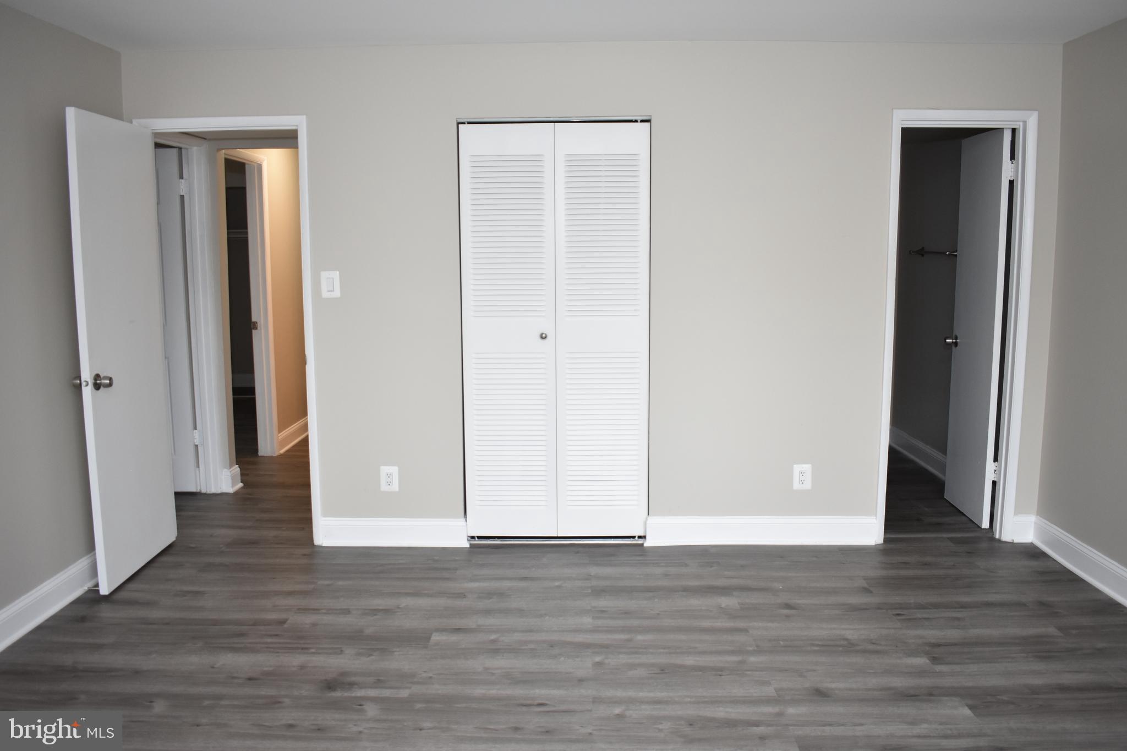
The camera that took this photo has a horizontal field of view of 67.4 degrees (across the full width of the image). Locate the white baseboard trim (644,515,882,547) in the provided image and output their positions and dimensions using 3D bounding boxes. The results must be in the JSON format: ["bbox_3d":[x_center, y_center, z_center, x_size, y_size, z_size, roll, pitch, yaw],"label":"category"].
[{"bbox_3d":[0.990,0.777,4.217,1.152,0.147,0.022,0,7,1],"label":"white baseboard trim"}]

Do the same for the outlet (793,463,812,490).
[{"bbox_3d":[1.187,0.506,4.190,0.090,0.127,0.010,0,7,1],"label":"outlet"}]

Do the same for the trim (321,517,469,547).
[{"bbox_3d":[-0.846,0.784,4.234,0.733,0.144,0.022,0,7,1],"label":"trim"}]

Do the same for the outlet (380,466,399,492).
[{"bbox_3d":[-0.866,0.517,4.209,0.089,0.126,0.010,0,7,1],"label":"outlet"}]

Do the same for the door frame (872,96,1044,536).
[{"bbox_3d":[1.903,-0.209,4.162,0.680,2.113,0.140,0,7,1],"label":"door frame"}]

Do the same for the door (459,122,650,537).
[{"bbox_3d":[-0.032,-0.197,4.143,0.910,2.023,0.035,0,7,1],"label":"door"}]

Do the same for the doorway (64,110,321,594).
[{"bbox_3d":[-1.629,-0.147,3.822,0.815,2.094,0.780,0,7,1],"label":"doorway"}]

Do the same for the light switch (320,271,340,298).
[{"bbox_3d":[-1.130,-0.441,4.101,0.088,0.128,0.010,0,7,1],"label":"light switch"}]

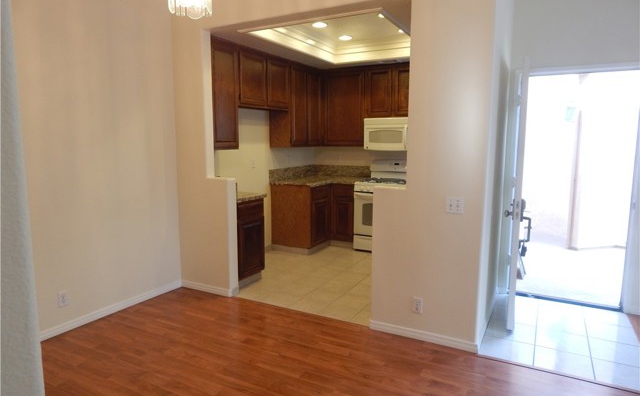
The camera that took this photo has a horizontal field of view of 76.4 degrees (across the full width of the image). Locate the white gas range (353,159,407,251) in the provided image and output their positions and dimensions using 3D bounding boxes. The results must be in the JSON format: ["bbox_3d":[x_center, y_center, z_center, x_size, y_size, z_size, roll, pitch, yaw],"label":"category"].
[{"bbox_3d":[0.928,0.101,5.401,0.762,1.177,0.656,4,9,29],"label":"white gas range"}]

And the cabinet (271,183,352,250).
[{"bbox_3d":[0.052,0.192,5.643,0.973,0.818,1.118,4,9,29],"label":"cabinet"}]

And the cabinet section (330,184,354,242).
[{"bbox_3d":[0.443,0.182,5.736,0.336,0.783,0.580,4,9,28],"label":"cabinet section"}]

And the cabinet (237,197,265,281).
[{"bbox_3d":[-0.949,0.388,4.188,0.642,0.804,0.458,4,9,29],"label":"cabinet"}]

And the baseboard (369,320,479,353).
[{"bbox_3d":[0.726,0.991,2.923,0.781,0.076,0.014,4,9,29],"label":"baseboard"}]

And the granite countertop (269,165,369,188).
[{"bbox_3d":[0.040,-0.304,5.574,0.987,0.204,1.149,4,9,29],"label":"granite countertop"}]

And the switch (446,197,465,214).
[{"bbox_3d":[0.899,0.051,2.700,0.116,0.115,0.010,4,9,29],"label":"switch"}]

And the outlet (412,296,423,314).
[{"bbox_3d":[0.699,0.773,2.913,0.070,0.115,0.008,4,9,29],"label":"outlet"}]

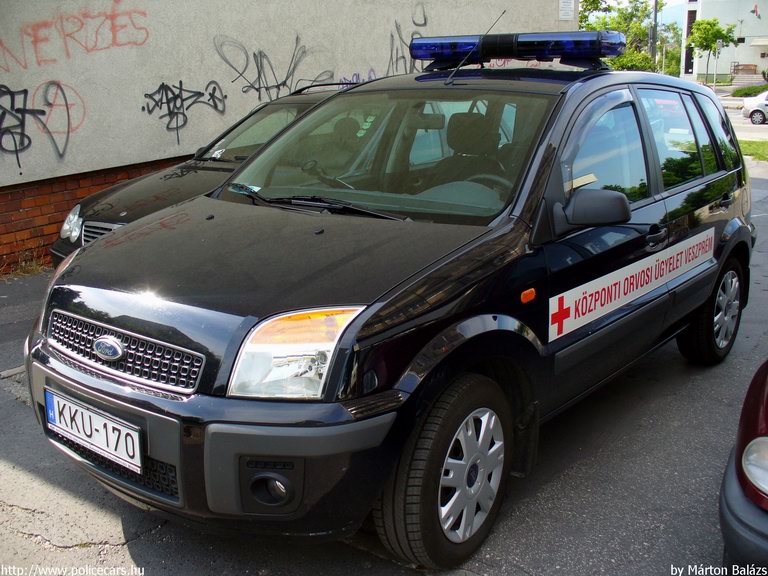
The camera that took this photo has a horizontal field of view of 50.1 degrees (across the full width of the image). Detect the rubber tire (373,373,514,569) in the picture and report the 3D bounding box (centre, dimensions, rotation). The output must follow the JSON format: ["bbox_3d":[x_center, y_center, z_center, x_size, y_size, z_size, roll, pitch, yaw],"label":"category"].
[{"bbox_3d":[0.208,0.576,2.622,0.195,0.605,0.605,9,16,34],"label":"rubber tire"}]

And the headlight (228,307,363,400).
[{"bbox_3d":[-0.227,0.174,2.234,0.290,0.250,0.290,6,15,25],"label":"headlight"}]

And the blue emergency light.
[{"bbox_3d":[0.612,-1.138,3.924,1.080,0.160,0.280,10,17,39],"label":"blue emergency light"}]

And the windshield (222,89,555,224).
[{"bbox_3d":[0.038,-0.564,3.343,1.340,0.140,0.910,10,49,39],"label":"windshield"}]

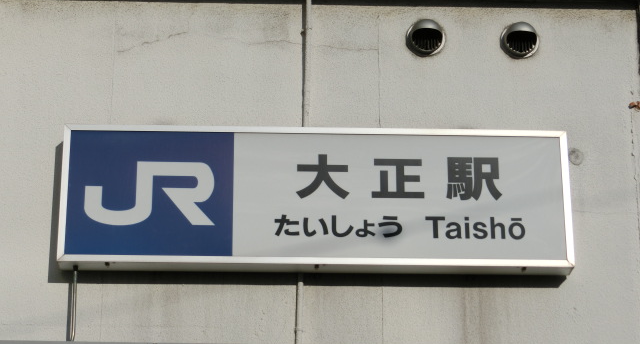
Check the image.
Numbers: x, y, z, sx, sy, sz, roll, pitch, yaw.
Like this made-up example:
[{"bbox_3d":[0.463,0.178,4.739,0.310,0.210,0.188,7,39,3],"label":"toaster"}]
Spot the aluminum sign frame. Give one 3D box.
[{"bbox_3d":[-0.015,0.134,8.161,2.400,0.676,0.142,1,-20,-2],"label":"aluminum sign frame"}]

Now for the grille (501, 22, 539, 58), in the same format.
[{"bbox_3d":[0.999,-0.665,8.534,0.195,0.195,0.080,1,-20,-2],"label":"grille"}]

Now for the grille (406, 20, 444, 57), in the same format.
[{"bbox_3d":[0.530,-0.675,8.518,0.194,0.194,0.080,1,-20,-2],"label":"grille"}]

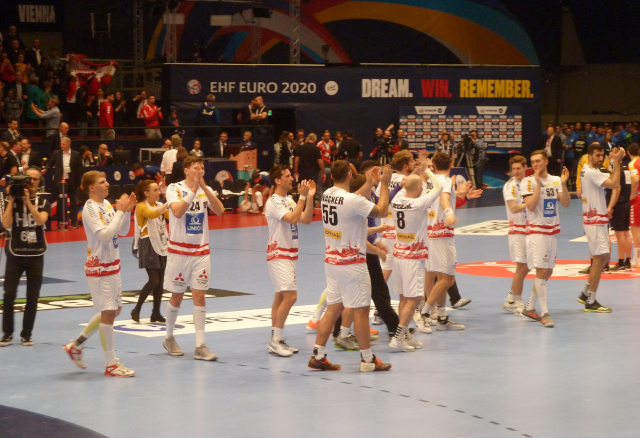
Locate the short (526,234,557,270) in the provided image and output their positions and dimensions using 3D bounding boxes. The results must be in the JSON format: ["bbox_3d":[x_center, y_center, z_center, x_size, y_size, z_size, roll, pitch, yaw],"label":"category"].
[{"bbox_3d":[2.493,0.348,21.587,0.290,0.430,0.380,3,5,42],"label":"short"}]

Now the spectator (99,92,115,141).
[{"bbox_3d":[-5.138,-2.191,46.553,0.340,1.740,0.480,-1,4,-15],"label":"spectator"}]

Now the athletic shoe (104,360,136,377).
[{"bbox_3d":[-1.837,1.380,17.744,0.310,0.135,0.115,1,4,14],"label":"athletic shoe"}]

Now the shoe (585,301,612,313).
[{"bbox_3d":[3.320,1.050,22.907,0.320,0.134,0.115,0,4,3],"label":"shoe"}]

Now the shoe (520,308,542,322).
[{"bbox_3d":[2.437,1.093,22.020,0.295,0.120,0.110,16,13,42],"label":"shoe"}]

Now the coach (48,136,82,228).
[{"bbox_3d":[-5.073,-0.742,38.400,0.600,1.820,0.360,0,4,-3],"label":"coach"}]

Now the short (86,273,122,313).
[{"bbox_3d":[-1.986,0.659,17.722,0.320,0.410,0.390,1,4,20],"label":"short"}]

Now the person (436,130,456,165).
[{"bbox_3d":[3.336,-1.428,50.908,0.540,1.655,0.360,0,3,2],"label":"person"}]

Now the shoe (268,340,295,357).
[{"bbox_3d":[-0.395,1.287,19.209,0.310,0.130,0.115,3,5,40],"label":"shoe"}]

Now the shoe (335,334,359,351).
[{"bbox_3d":[0.277,1.250,19.358,0.300,0.125,0.115,7,6,25],"label":"shoe"}]

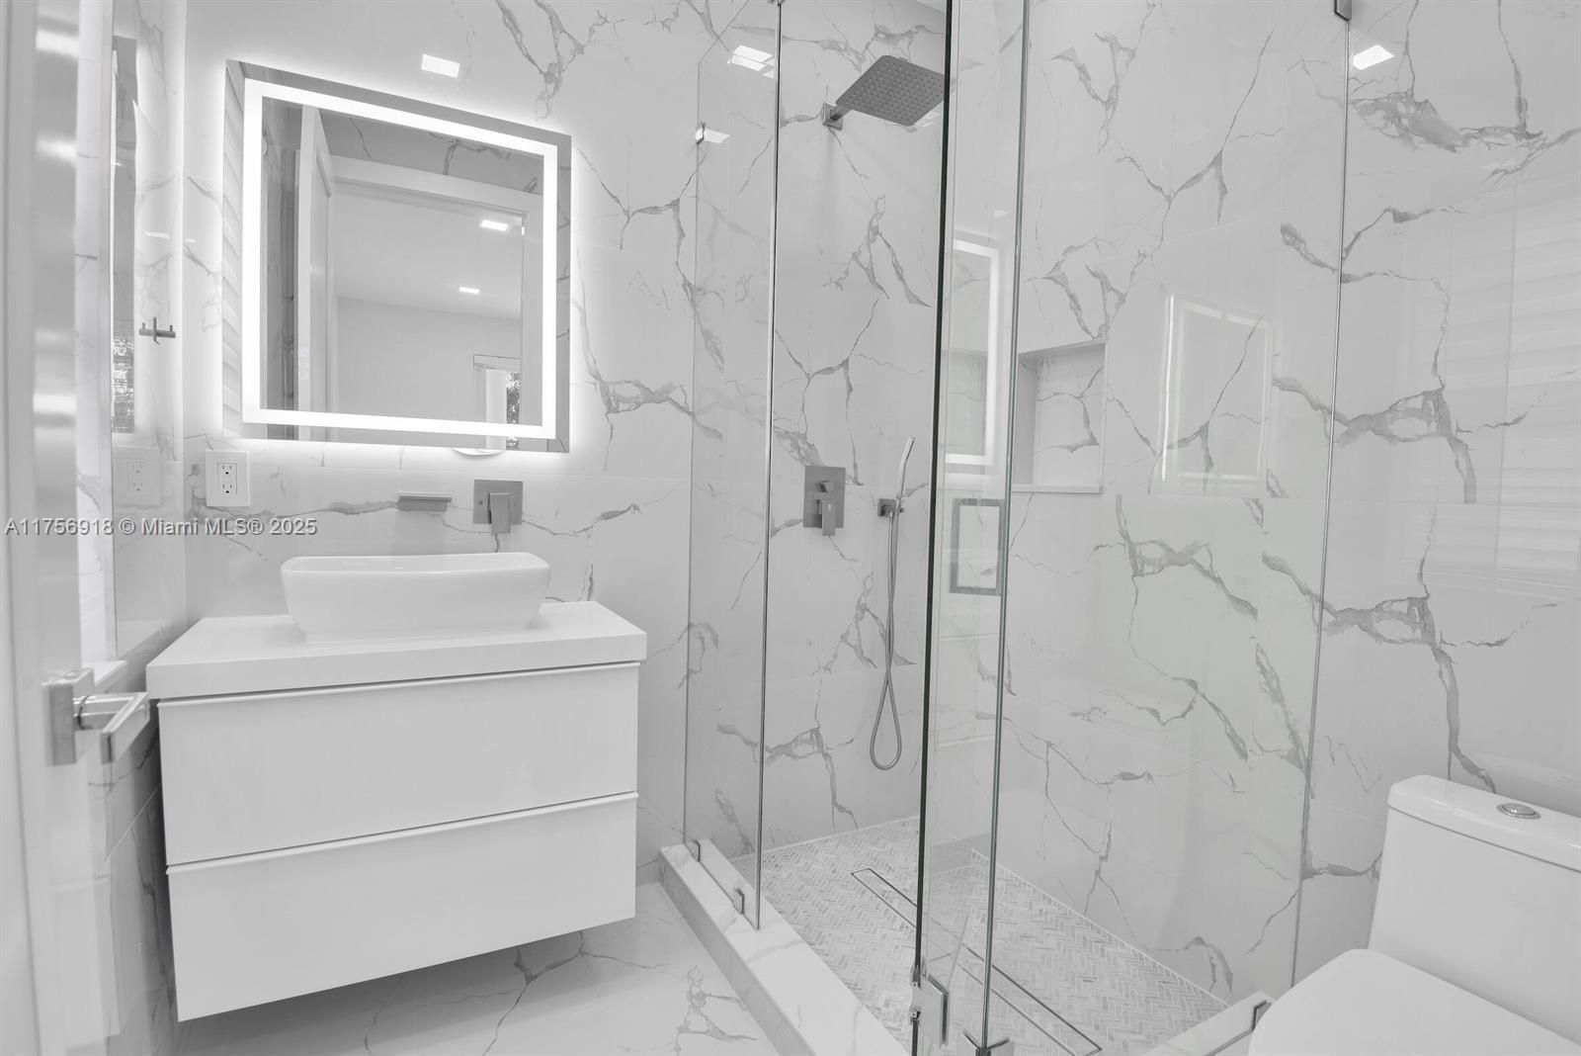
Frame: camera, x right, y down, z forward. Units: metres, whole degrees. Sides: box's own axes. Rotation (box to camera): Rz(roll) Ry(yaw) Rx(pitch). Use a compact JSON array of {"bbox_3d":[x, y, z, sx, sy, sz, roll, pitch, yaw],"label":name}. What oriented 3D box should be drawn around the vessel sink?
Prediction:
[{"bbox_3d":[-0.794,0.143,1.610,0.494,0.136,0.363,0,4,-27],"label":"vessel sink"}]

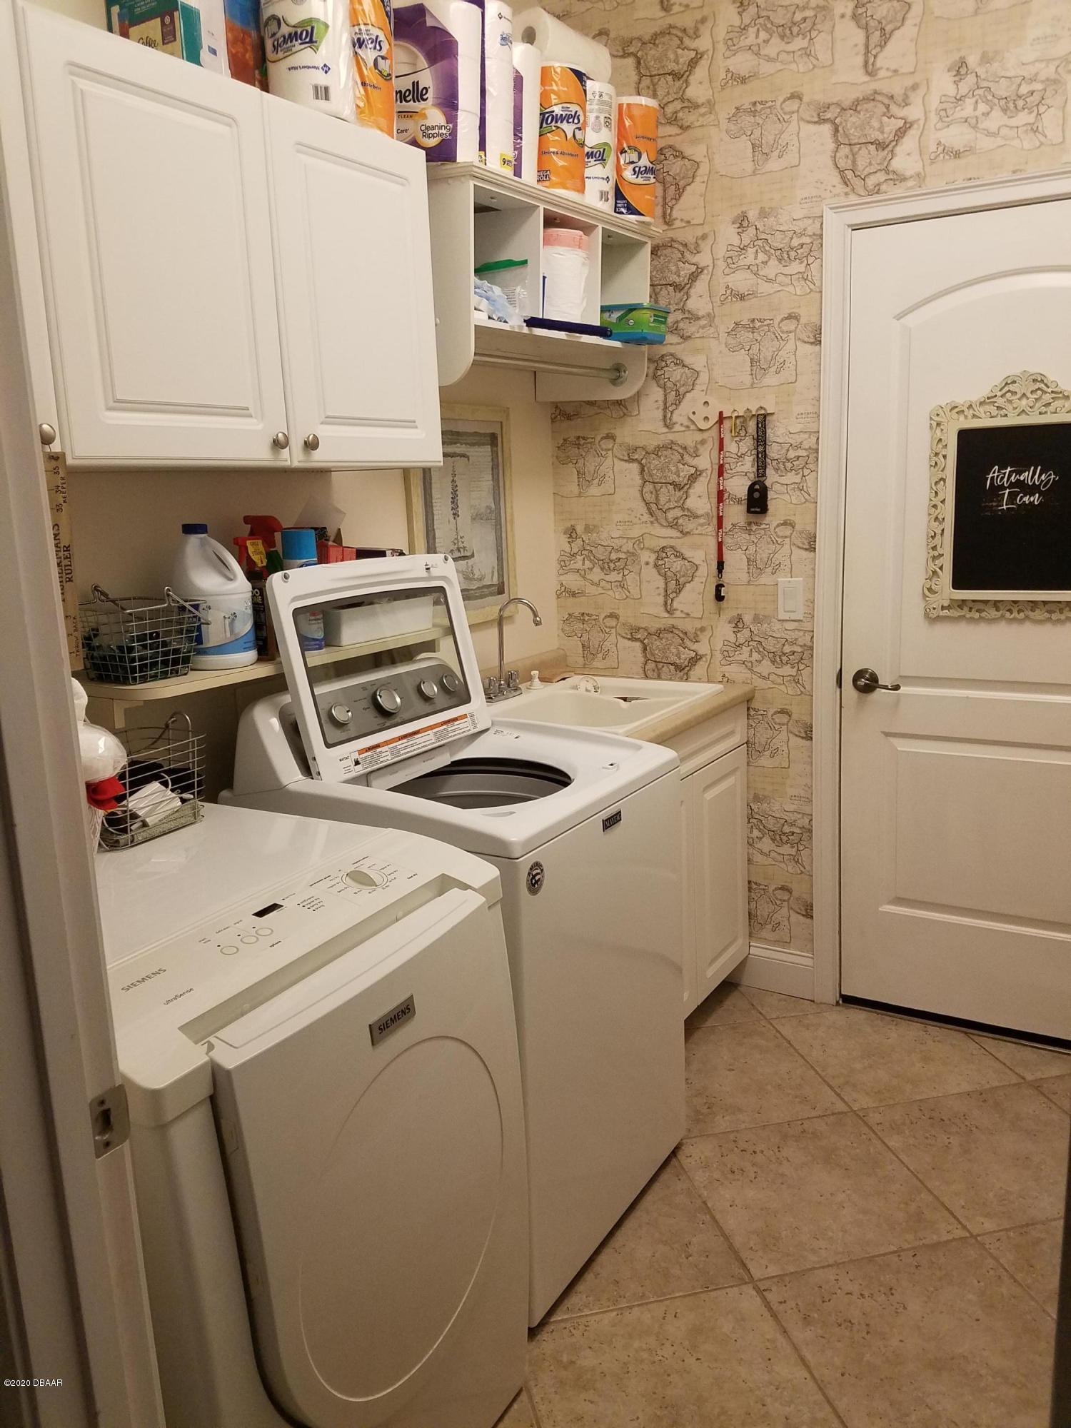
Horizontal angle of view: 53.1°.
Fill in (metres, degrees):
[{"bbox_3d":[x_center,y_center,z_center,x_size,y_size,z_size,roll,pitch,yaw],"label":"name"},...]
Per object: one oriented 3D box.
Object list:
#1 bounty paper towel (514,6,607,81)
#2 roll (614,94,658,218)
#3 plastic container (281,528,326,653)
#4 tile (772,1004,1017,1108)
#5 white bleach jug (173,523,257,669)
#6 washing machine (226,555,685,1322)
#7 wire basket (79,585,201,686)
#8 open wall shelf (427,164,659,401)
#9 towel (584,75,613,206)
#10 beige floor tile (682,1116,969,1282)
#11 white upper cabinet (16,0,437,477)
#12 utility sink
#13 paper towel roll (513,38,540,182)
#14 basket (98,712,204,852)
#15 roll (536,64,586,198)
[{"bbox_3d":[0.064,-1.578,2.566,0.120,0.120,0.280,5,13,33],"label":"bounty paper towel"},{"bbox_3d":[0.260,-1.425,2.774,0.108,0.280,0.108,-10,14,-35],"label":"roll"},{"bbox_3d":[-0.466,-0.248,2.136,0.070,0.240,0.070,-5,12,-12],"label":"plastic container"},{"bbox_3d":[0.920,0.871,2.778,0.458,0.010,0.458,-5,11,-12],"label":"tile"},{"bbox_3d":[-0.606,-0.218,1.979,0.160,0.259,0.110,-10,14,-31],"label":"white bleach jug"},{"bbox_3d":[-0.147,0.374,2.257,0.690,1.364,0.695,5,14,32],"label":"washing machine"},{"bbox_3d":[-0.692,-0.144,1.844,0.232,0.168,0.190,5,13,33],"label":"wire basket"},{"bbox_3d":[-0.058,-1.026,2.676,0.398,0.411,0.874,5,14,32],"label":"open wall shelf"},{"bbox_3d":[0.139,-1.397,2.667,0.114,0.280,0.114,-2,11,0],"label":"towel"},{"bbox_3d":[0.575,0.991,2.244,0.458,0.010,0.458,-5,11,-12],"label":"beige floor tile"},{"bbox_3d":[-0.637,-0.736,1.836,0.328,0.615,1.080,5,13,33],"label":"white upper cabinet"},{"bbox_3d":[0.139,0.090,2.861,0.550,0.280,0.650,5,13,33],"label":"utility sink"},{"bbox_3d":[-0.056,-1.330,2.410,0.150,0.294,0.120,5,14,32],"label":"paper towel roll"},{"bbox_3d":[-0.722,0.112,1.893,0.187,0.190,0.255,5,14,32],"label":"basket"},{"bbox_3d":[0.058,-1.356,2.532,0.118,0.282,0.118,-2,12,2],"label":"roll"}]

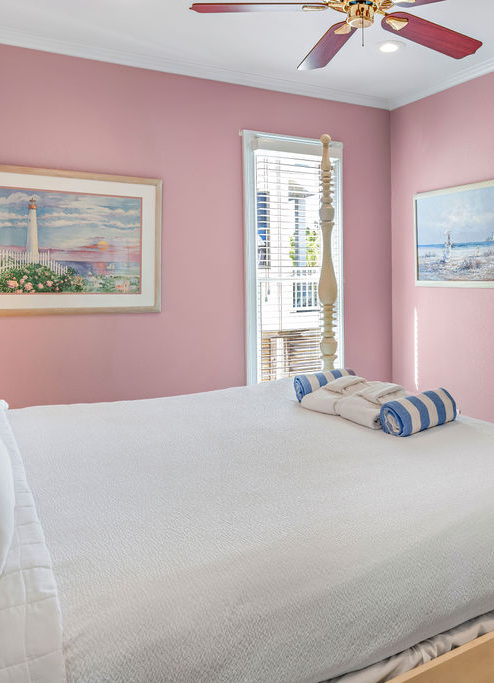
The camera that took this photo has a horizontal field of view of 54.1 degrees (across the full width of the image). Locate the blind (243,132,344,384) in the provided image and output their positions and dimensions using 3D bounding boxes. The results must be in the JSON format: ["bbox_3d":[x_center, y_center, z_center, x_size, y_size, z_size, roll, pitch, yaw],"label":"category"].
[{"bbox_3d":[0.367,-0.517,3.570,0.760,1.960,0.060,-3,5,-25],"label":"blind"}]

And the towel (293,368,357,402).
[{"bbox_3d":[0.393,0.214,2.377,0.320,0.130,0.135,-3,5,-25],"label":"towel"}]

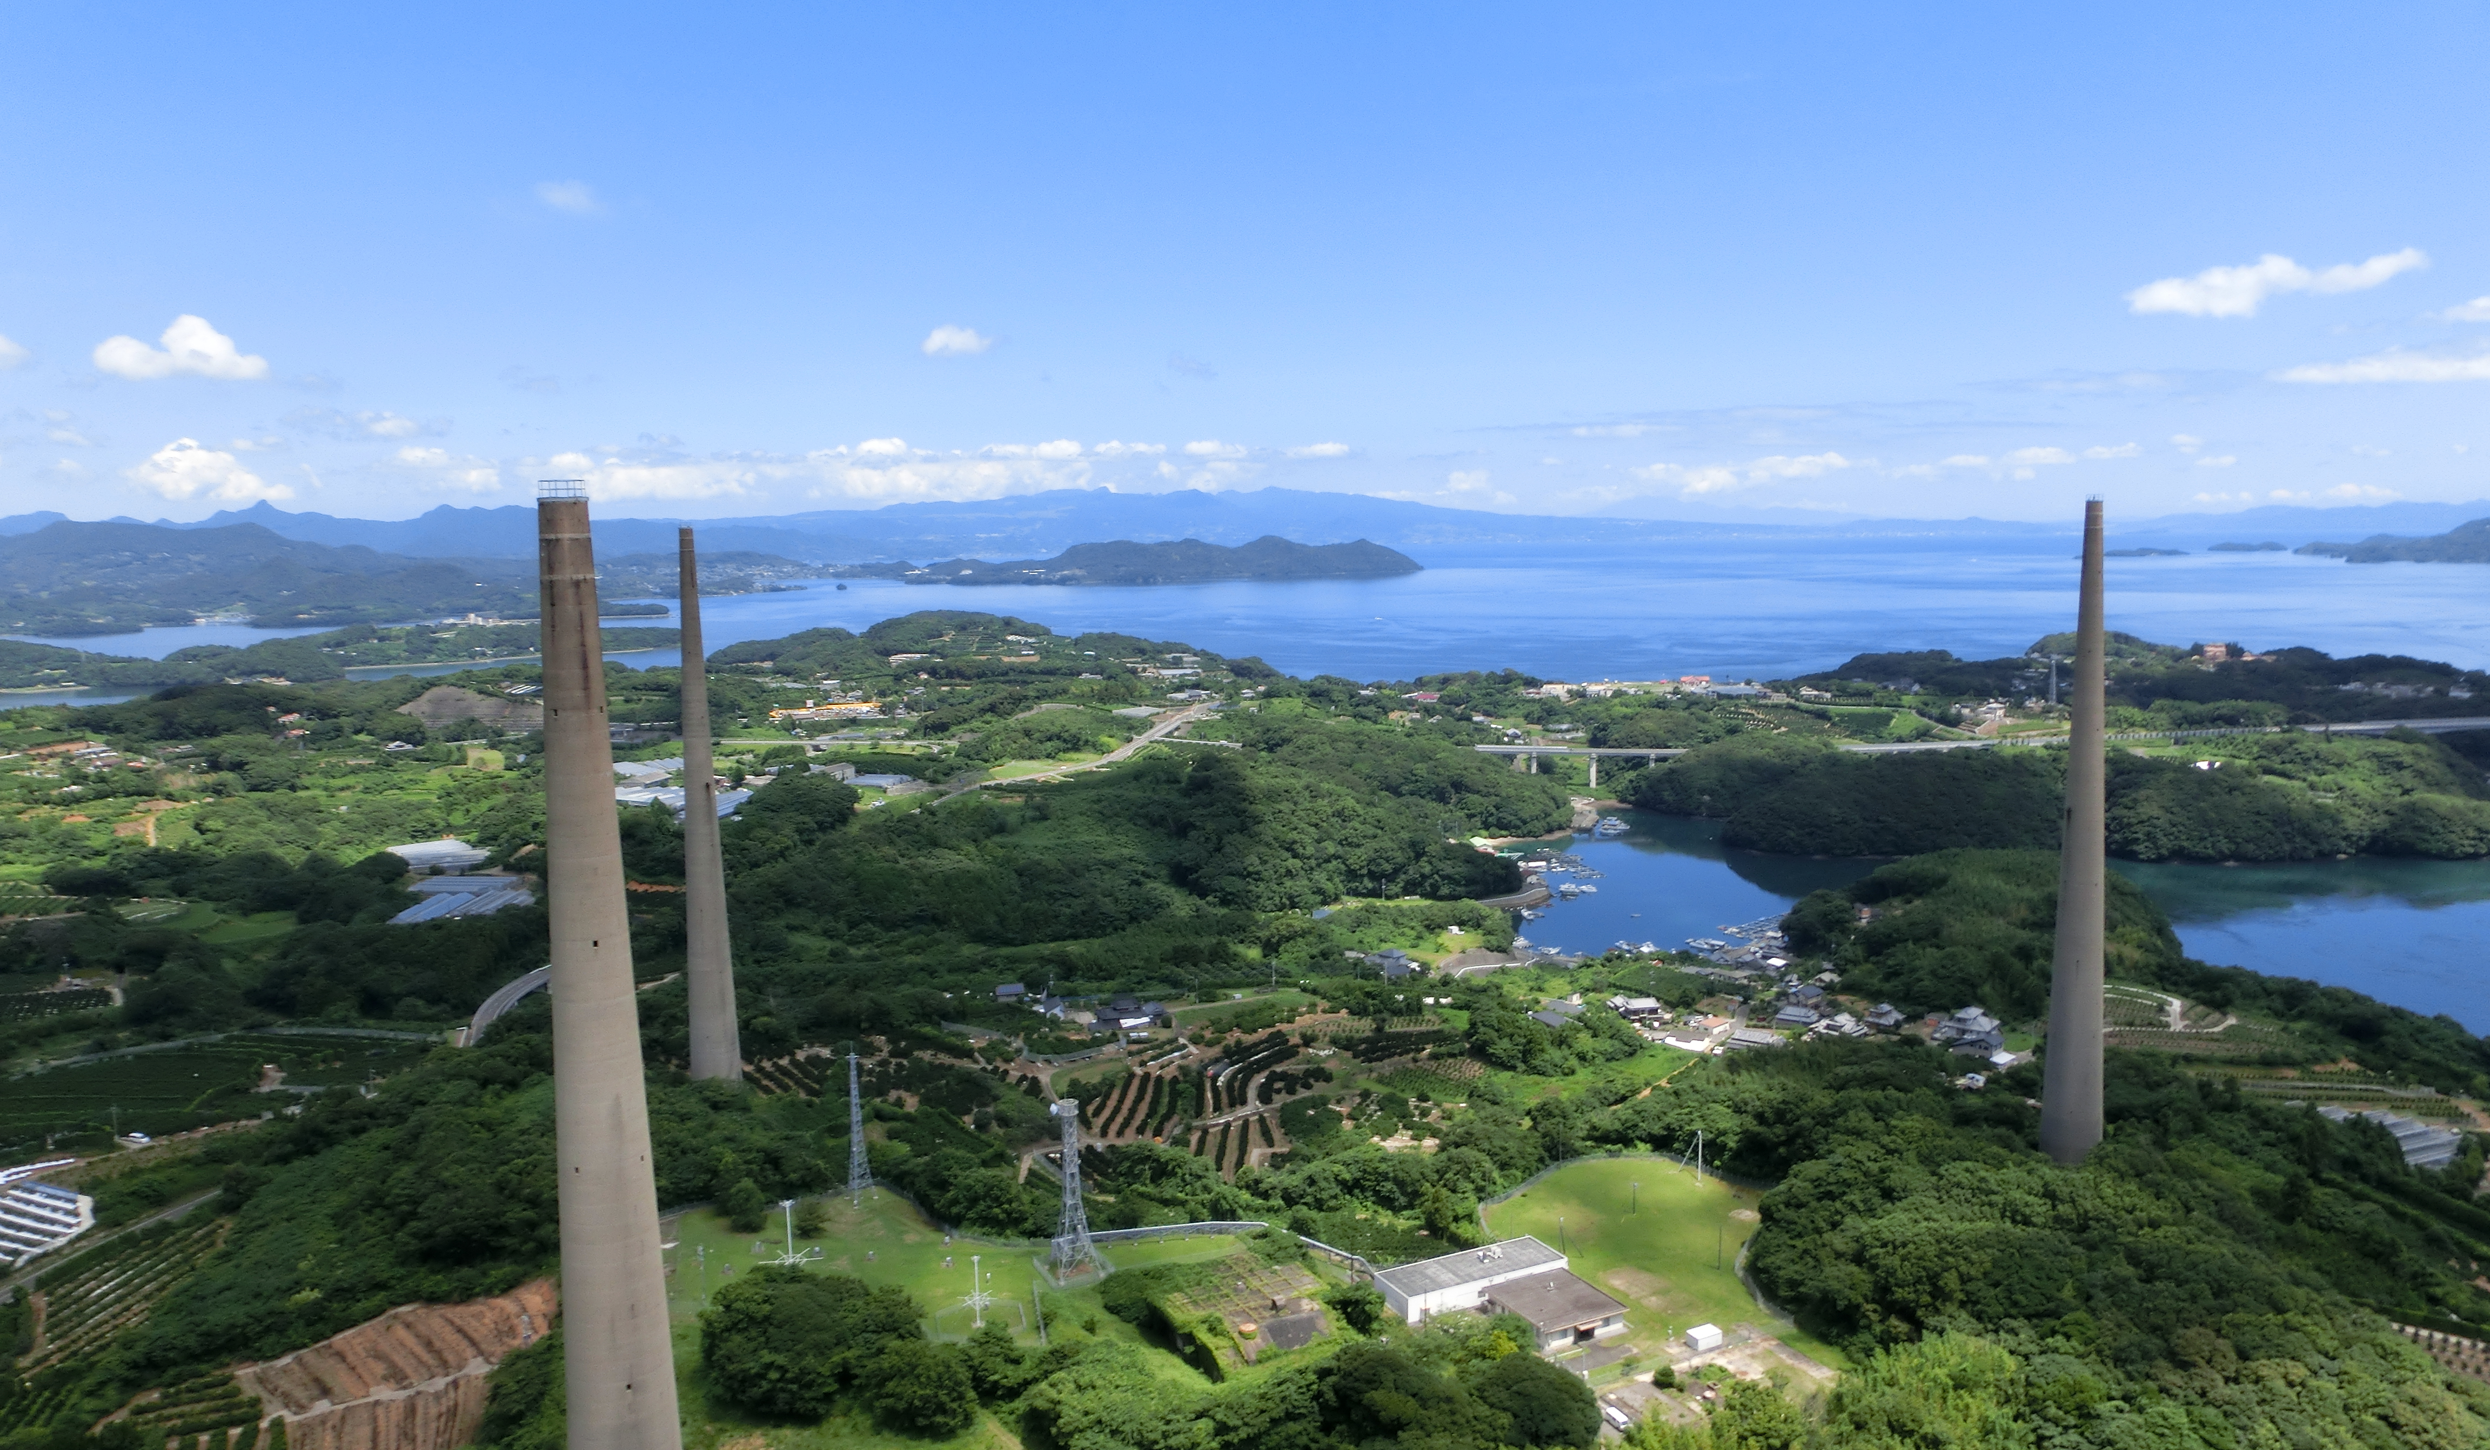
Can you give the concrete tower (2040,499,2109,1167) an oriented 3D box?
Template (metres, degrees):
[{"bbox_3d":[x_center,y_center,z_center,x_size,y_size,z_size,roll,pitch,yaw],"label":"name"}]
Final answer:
[{"bbox_3d":[163.493,24.238,336.837,12.200,136.300,12.200,-1,7,0],"label":"concrete tower"}]

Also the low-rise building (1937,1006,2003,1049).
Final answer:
[{"bbox_3d":[228.526,93.746,543.637,14.500,8.800,12.500,3,8,34],"label":"low-rise building"}]

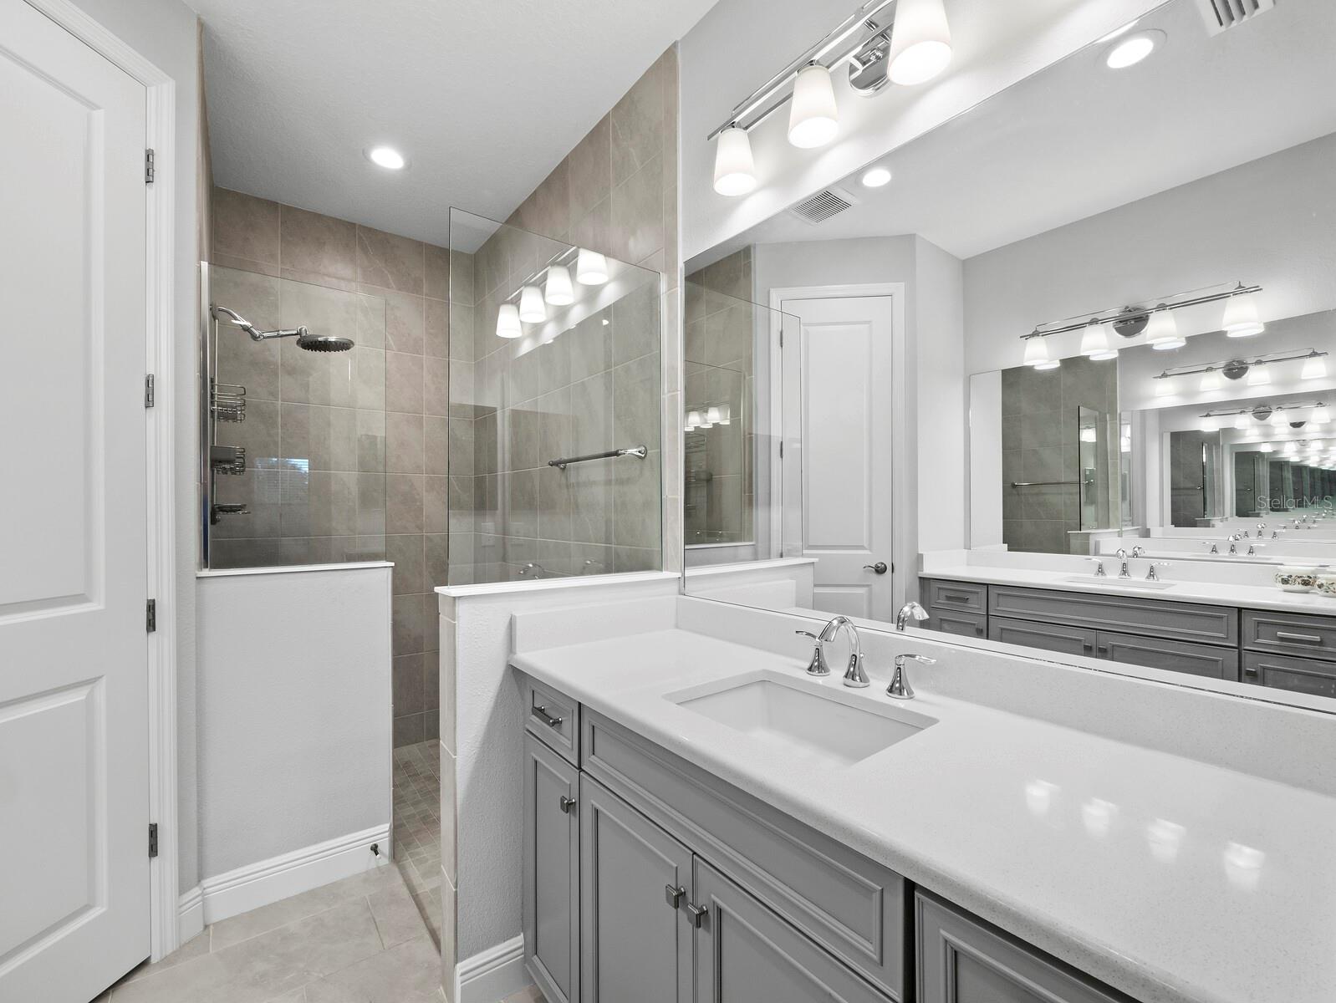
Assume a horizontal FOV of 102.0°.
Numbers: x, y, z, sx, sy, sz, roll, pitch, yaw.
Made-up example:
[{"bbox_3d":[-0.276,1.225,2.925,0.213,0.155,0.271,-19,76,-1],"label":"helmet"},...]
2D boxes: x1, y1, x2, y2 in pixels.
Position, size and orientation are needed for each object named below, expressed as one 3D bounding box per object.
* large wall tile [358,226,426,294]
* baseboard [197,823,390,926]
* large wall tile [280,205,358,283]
[{"bbox_3d":[-1.497,-1.301,2.935,0.328,0.306,0.012,0,-1,-36],"label":"large wall tile"},{"bbox_3d":[-1.236,1.253,1.830,0.520,0.137,0.018,0,-1,-36],"label":"baseboard"},{"bbox_3d":[-1.768,-1.304,2.750,0.329,0.306,0.012,0,-1,-36],"label":"large wall tile"}]

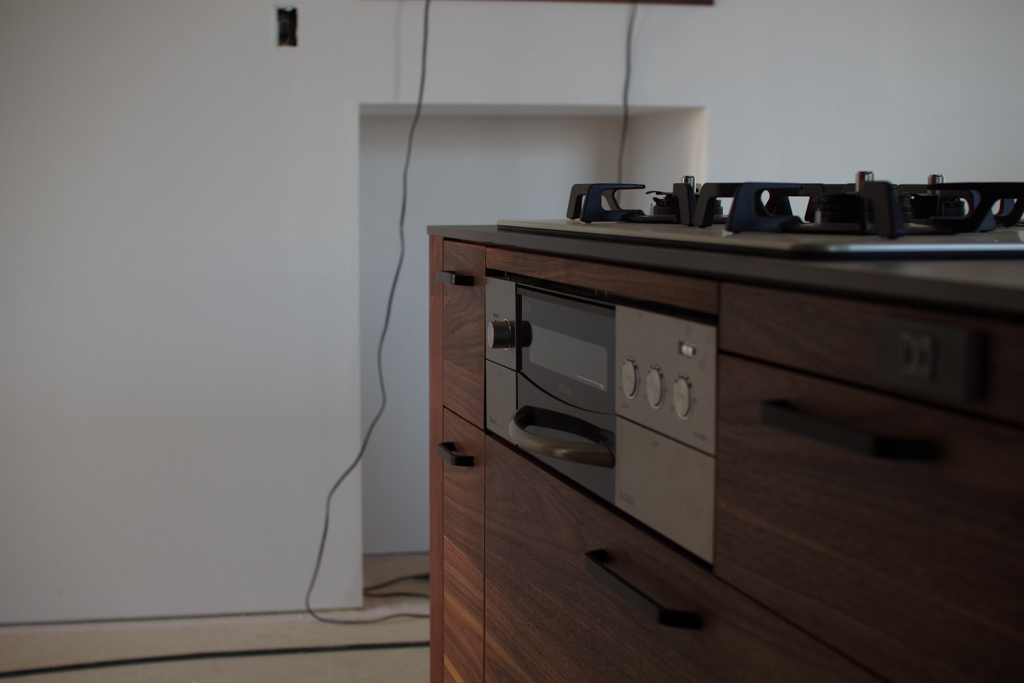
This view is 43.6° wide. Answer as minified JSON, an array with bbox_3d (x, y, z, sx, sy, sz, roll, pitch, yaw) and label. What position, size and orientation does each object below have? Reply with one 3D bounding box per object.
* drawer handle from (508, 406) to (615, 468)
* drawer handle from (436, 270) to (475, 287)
[{"bbox_3d":[0.033,0.095,1.255,0.042,0.022,0.255,-2,7,-18],"label":"drawer handle"},{"bbox_3d":[-0.071,-0.077,1.588,0.026,0.012,0.083,-2,7,-18],"label":"drawer handle"}]

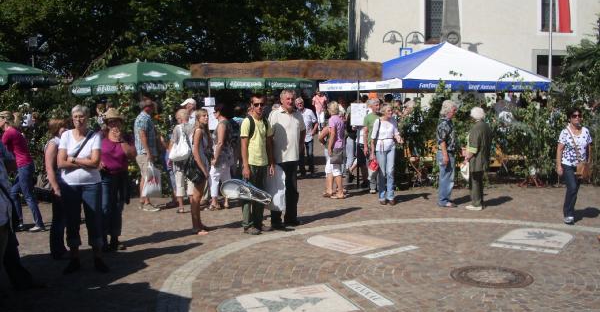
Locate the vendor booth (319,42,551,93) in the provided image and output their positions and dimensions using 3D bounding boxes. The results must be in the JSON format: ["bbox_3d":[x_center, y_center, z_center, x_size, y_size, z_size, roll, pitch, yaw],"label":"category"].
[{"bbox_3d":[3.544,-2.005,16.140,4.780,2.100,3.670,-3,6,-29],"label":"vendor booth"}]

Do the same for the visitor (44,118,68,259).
[{"bbox_3d":[-2.684,0.348,6.762,0.400,1.552,0.430,-1,5,-13],"label":"visitor"}]

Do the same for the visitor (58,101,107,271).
[{"bbox_3d":[-2.263,0.327,6.241,0.500,1.686,0.380,-2,5,-16],"label":"visitor"}]

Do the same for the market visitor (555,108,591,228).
[{"bbox_3d":[3.846,0.151,8.575,0.520,1.640,0.360,2,6,18],"label":"market visitor"}]

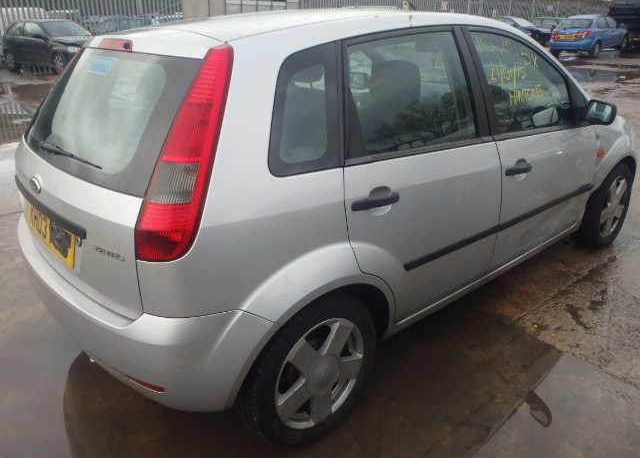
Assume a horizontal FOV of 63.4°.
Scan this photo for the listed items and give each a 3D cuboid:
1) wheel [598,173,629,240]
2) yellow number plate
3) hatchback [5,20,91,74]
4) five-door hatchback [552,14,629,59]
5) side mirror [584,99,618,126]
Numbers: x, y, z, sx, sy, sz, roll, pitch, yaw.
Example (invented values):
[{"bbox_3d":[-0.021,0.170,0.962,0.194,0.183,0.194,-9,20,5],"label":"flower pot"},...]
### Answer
[{"bbox_3d":[1.837,-0.154,3.349,0.410,0.410,0.140,-19,28,-38],"label":"wheel"},{"bbox_3d":[-0.967,0.005,1.848,0.016,0.111,0.520,-9,22,-41],"label":"yellow number plate"},{"bbox_3d":[-8.056,-5.636,15.969,3.900,1.460,1.690,13,26,30],"label":"hatchback"},{"bbox_3d":[10.512,-7.544,20.061,4.290,1.450,1.725,-19,28,-38],"label":"five-door hatchback"},{"bbox_3d":[1.423,-0.593,2.628,0.095,0.130,0.175,-13,25,-27],"label":"side mirror"}]

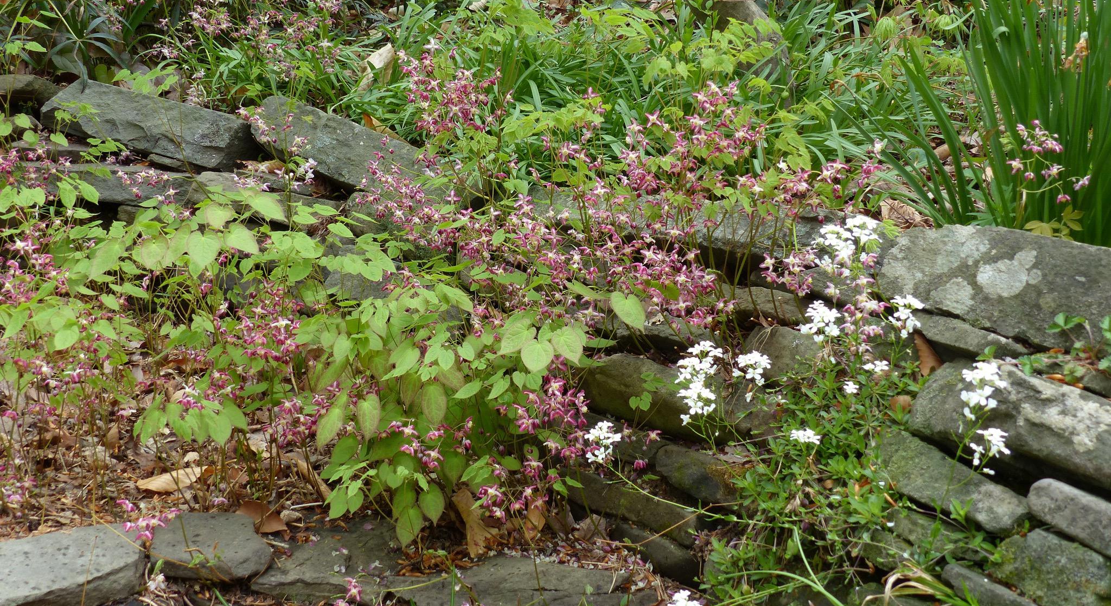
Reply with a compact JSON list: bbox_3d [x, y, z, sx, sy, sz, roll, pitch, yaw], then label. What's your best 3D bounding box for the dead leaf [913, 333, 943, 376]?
[{"bbox_3d":[0.451,0.063,2.297,0.038,0.051,0.031,8,23,18],"label":"dead leaf"}]

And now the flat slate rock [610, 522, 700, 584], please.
[{"bbox_3d":[0.139,0.330,2.534,0.129,0.051,0.098,17,28,37],"label":"flat slate rock"}]

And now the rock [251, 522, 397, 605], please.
[{"bbox_3d":[-0.338,0.380,2.760,0.200,0.040,0.170,-2,20,-5],"label":"rock"}]

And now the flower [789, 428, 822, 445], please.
[{"bbox_3d":[0.317,0.169,2.400,0.041,0.018,0.031,0,22,0],"label":"flower"}]

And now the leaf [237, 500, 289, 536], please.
[{"bbox_3d":[-0.436,0.320,2.820,0.082,0.025,0.055,0,45,0],"label":"leaf"}]

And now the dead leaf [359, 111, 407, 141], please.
[{"bbox_3d":[-0.320,-0.325,3.520,0.080,0.025,0.040,11,48,28],"label":"dead leaf"}]

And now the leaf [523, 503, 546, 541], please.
[{"bbox_3d":[-0.029,0.290,2.513,0.033,0.051,0.031,0,22,0],"label":"leaf"}]

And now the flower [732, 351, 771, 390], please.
[{"bbox_3d":[0.296,0.101,2.850,0.057,0.045,0.050,0,40,0],"label":"flower"}]

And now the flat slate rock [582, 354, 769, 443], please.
[{"bbox_3d":[0.172,0.124,2.585,0.268,0.074,0.134,17,28,37],"label":"flat slate rock"}]

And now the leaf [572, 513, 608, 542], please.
[{"bbox_3d":[0.051,0.333,2.810,0.055,0.050,0.020,3,-20,9],"label":"leaf"}]

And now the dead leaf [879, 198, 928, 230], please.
[{"bbox_3d":[0.473,-0.121,2.575,0.064,0.034,0.051,0,22,0],"label":"dead leaf"}]

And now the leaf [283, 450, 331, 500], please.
[{"bbox_3d":[-0.349,0.241,2.647,0.041,0.046,0.088,-21,30,-41],"label":"leaf"}]

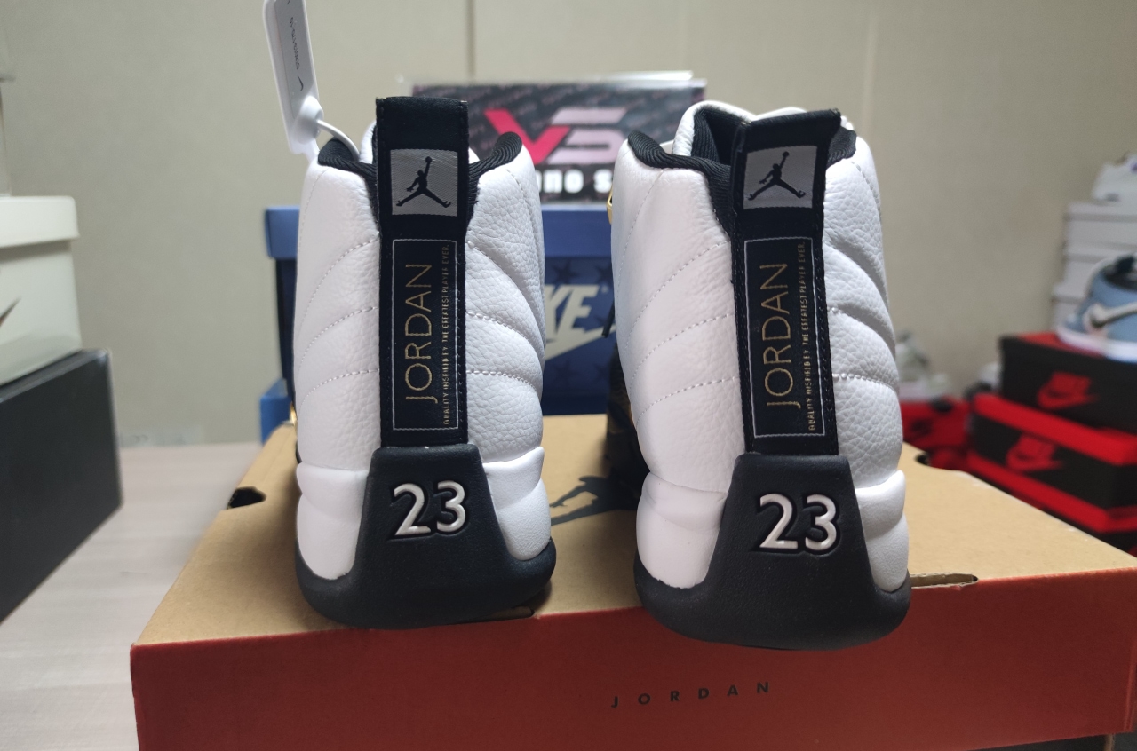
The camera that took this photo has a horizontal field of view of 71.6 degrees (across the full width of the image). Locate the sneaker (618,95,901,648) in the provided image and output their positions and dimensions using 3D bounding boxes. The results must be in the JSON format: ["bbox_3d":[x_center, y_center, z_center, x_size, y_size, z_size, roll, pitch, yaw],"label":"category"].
[{"bbox_3d":[0.075,-0.030,0.357,0.115,0.170,0.300,2,13,4],"label":"sneaker"}]

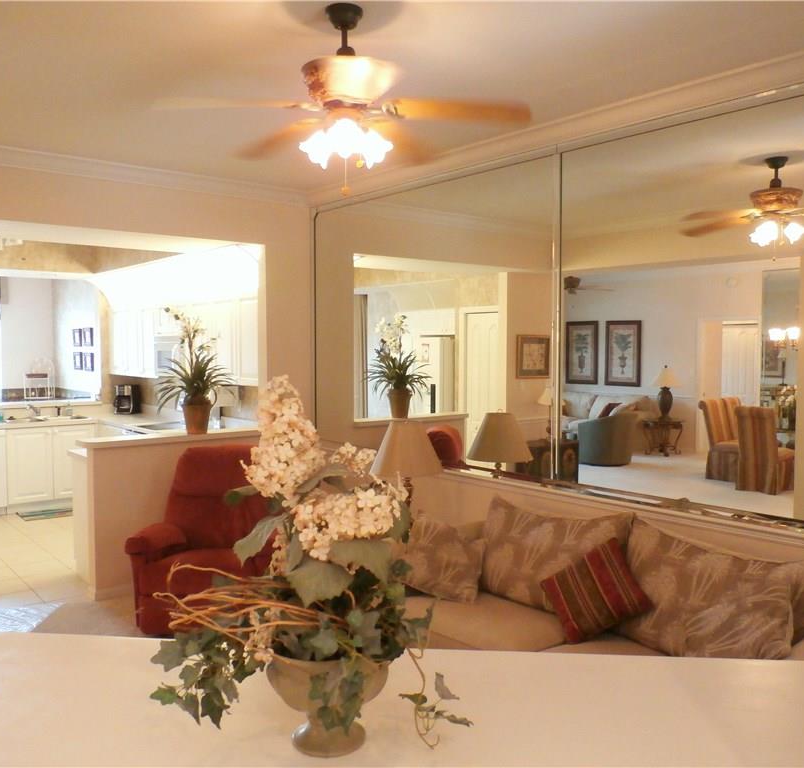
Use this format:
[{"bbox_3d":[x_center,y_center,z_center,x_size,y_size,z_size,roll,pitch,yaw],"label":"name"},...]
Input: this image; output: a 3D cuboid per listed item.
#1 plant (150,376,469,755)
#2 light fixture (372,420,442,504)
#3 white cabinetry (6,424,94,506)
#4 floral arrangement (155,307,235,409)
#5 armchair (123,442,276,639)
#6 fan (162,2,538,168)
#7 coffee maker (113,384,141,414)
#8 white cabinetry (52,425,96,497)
[{"bbox_3d":[-0.141,0.271,1.139,0.500,0.575,0.380,0,3,0],"label":"plant"},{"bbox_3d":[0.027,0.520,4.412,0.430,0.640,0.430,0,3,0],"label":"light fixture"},{"bbox_3d":[-3.737,0.802,7.736,0.840,0.790,0.600,-3,4,-40],"label":"white cabinetry"},{"bbox_3d":[-1.503,-0.172,5.292,0.570,0.730,0.560,-2,4,-40],"label":"floral arrangement"},{"bbox_3d":[-1.050,0.924,4.530,0.840,1.010,0.900,0,3,5],"label":"armchair"},{"bbox_3d":[-0.201,-1.054,2.618,1.320,0.580,1.320,-3,4,-40],"label":"fan"},{"bbox_3d":[-3.095,0.159,8.323,0.200,0.330,0.270,0,3,-3],"label":"coffee maker"},{"bbox_3d":[-3.527,0.777,7.797,0.440,0.760,0.580,-2,4,-40],"label":"white cabinetry"}]

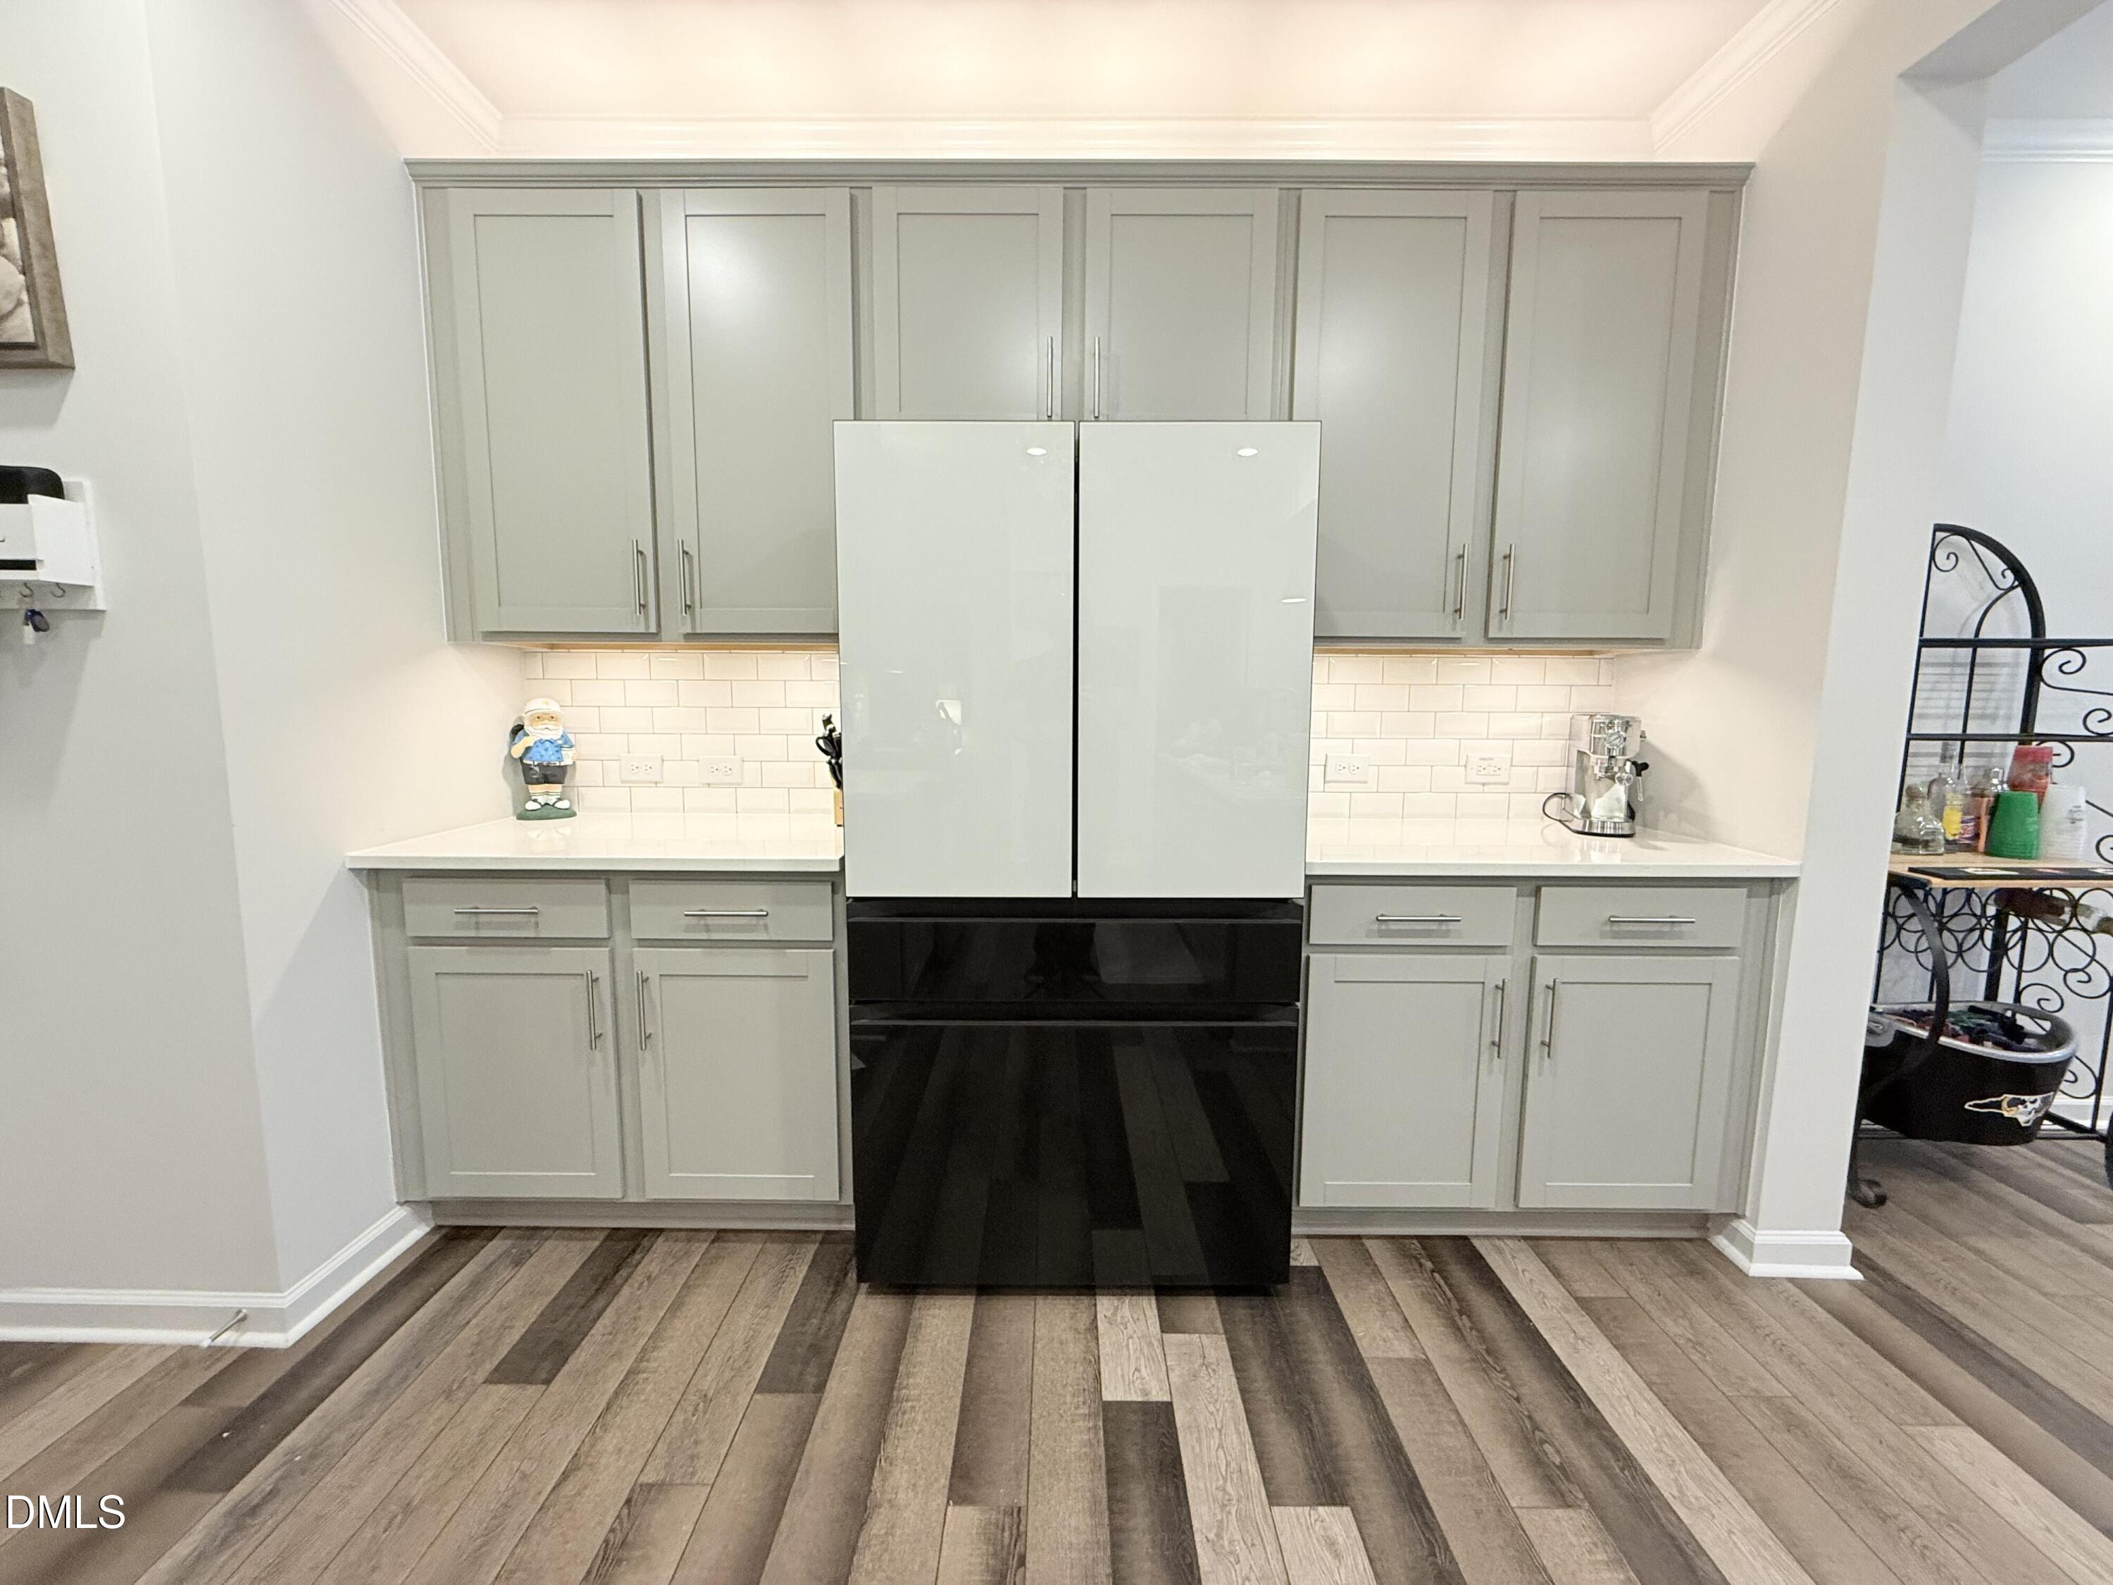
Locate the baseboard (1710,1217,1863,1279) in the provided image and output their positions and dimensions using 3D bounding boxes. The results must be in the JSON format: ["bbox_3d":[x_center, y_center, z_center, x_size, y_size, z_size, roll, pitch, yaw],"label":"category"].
[{"bbox_3d":[1.653,1.008,1.958,0.245,0.104,0.170,0,6,0],"label":"baseboard"}]

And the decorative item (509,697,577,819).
[{"bbox_3d":[-1.445,-0.093,2.410,0.170,0.335,0.125,-3,7,-24],"label":"decorative item"}]

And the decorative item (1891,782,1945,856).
[{"bbox_3d":[2.381,0.072,2.356,0.105,0.197,0.095,0,6,0],"label":"decorative item"}]

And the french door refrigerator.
[{"bbox_3d":[0.040,0.144,2.072,0.910,1.775,0.765,0,6,0],"label":"french door refrigerator"}]

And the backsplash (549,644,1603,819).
[{"bbox_3d":[0.033,-0.163,2.473,3.133,0.475,0.012,0,6,0],"label":"backsplash"}]

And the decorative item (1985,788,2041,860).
[{"bbox_3d":[2.605,0.084,2.320,0.100,0.184,0.100,0,6,0],"label":"decorative item"}]

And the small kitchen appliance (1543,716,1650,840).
[{"bbox_3d":[1.444,-0.053,2.319,0.170,0.310,0.280,2,7,15],"label":"small kitchen appliance"}]

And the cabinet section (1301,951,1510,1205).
[{"bbox_3d":[0.763,0.608,2.115,0.445,0.580,0.500,0,6,0],"label":"cabinet section"}]

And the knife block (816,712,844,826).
[{"bbox_3d":[-0.555,-0.071,2.346,0.130,0.316,0.200,0,6,0],"label":"knife block"}]

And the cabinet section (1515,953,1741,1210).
[{"bbox_3d":[1.248,0.611,2.111,0.445,0.580,0.500,0,6,0],"label":"cabinet section"}]

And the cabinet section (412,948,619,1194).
[{"bbox_3d":[-1.185,0.597,2.132,0.445,0.580,0.500,0,6,0],"label":"cabinet section"}]

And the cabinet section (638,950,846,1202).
[{"bbox_3d":[-0.697,0.600,2.128,0.445,0.580,0.500,0,6,0],"label":"cabinet section"}]

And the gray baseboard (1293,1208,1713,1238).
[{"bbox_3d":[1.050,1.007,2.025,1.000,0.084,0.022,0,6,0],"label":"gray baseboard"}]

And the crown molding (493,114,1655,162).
[{"bbox_3d":[0.042,-1.735,2.263,3.120,0.085,0.070,0,6,0],"label":"crown molding"}]

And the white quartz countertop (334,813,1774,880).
[{"bbox_3d":[0.030,0.125,2.175,3.135,0.030,0.657,0,6,0],"label":"white quartz countertop"}]

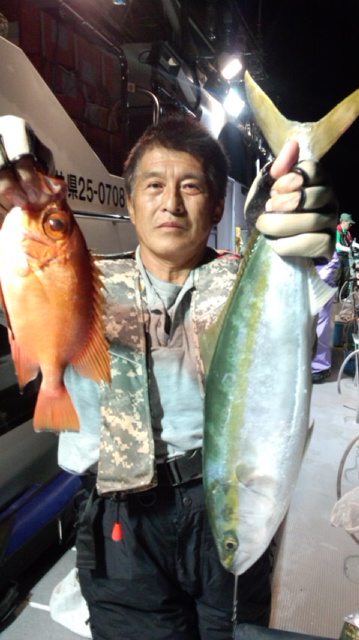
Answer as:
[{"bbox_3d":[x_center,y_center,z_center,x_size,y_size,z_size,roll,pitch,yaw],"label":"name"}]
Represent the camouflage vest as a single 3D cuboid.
[{"bbox_3d":[-0.012,0.092,0.960,0.330,0.455,0.240,0,11,0],"label":"camouflage vest"}]

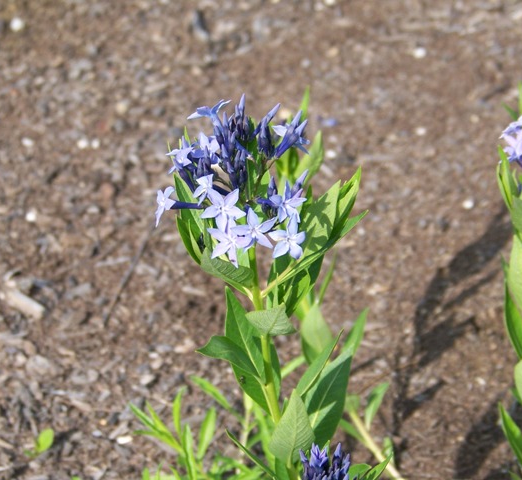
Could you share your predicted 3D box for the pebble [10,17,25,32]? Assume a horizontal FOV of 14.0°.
[{"bbox_3d":[-0.212,-0.187,1.850,0.013,0.011,0.012,0,32,0],"label":"pebble"}]

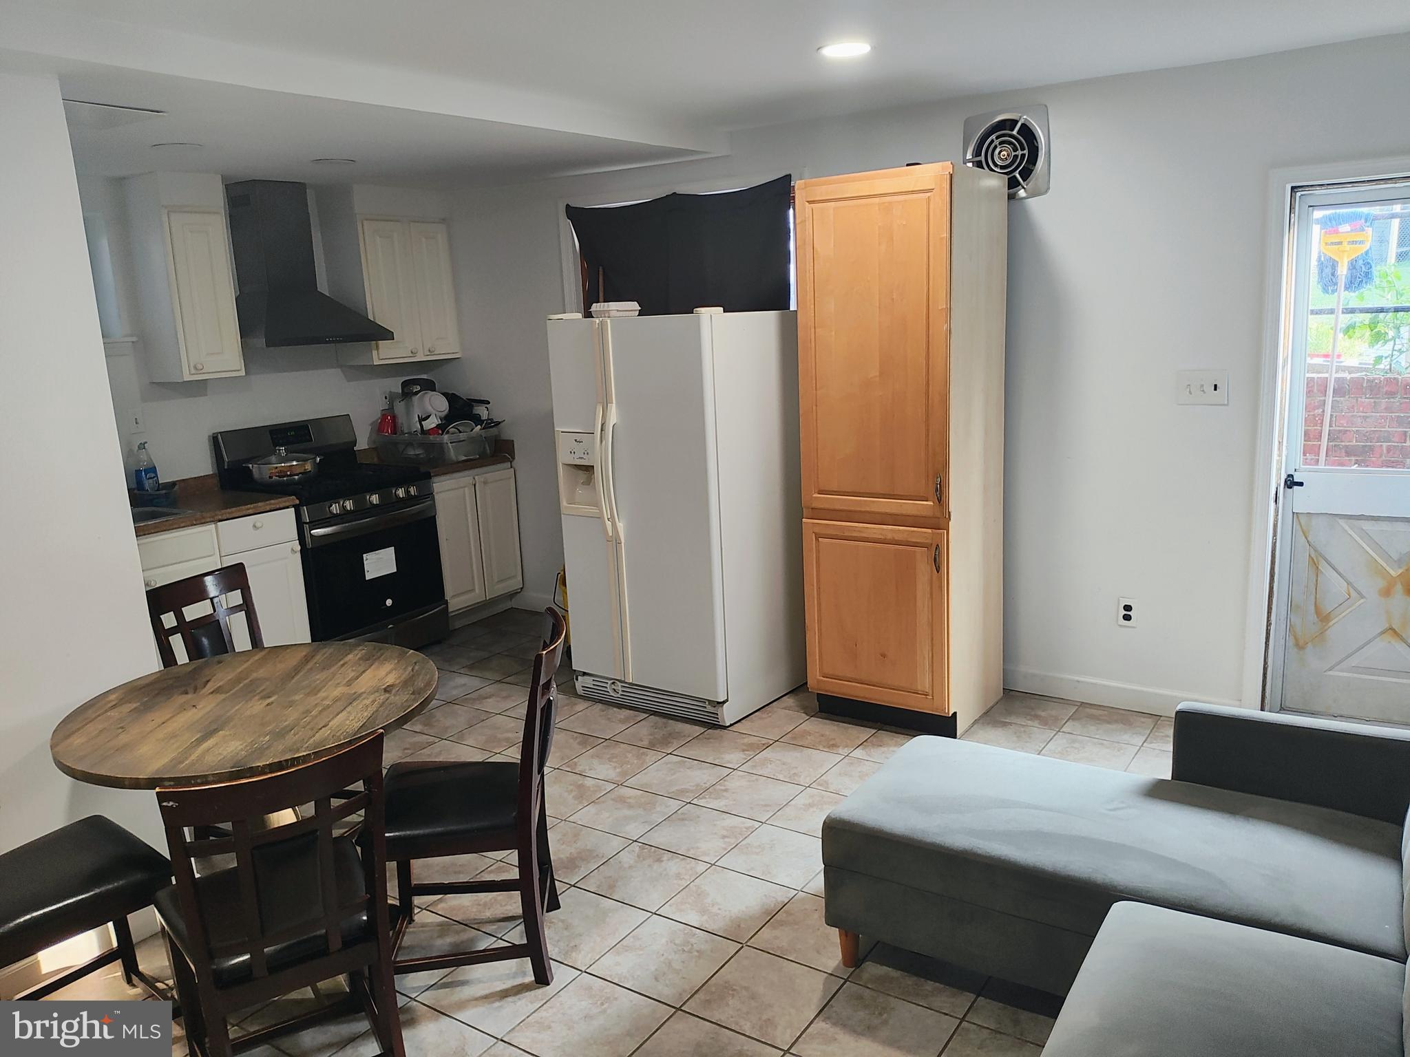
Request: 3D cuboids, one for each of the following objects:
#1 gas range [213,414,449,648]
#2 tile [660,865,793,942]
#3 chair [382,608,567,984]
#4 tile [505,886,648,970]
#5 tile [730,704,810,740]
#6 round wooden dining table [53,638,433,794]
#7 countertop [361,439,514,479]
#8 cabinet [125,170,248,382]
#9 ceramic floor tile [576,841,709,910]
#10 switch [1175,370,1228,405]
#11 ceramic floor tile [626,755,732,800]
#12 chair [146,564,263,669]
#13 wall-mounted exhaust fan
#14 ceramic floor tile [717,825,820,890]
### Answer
[{"bbox_3d":[-1.921,0.070,5.363,0.735,1.220,0.760,5,13,35],"label":"gas range"},{"bbox_3d":[0.067,1.074,2.912,0.300,0.010,0.300,5,13,34],"label":"tile"},{"bbox_3d":[-0.594,0.698,2.650,0.535,0.890,0.430,-4,11,-4],"label":"chair"},{"bbox_3d":[-0.361,1.135,2.893,0.302,0.012,0.302,5,14,33],"label":"tile"},{"bbox_3d":[0.244,0.809,4.239,0.300,0.010,0.300,5,13,34],"label":"tile"},{"bbox_3d":[-1.141,0.811,2.713,0.915,0.764,0.915,-2,12,1],"label":"round wooden dining table"},{"bbox_3d":[-1.562,-0.400,5.811,0.677,0.142,0.668,5,14,33],"label":"countertop"},{"bbox_3d":[-2.434,-1.159,4.757,0.317,0.915,0.305,5,13,34],"label":"cabinet"},{"bbox_3d":[-0.183,1.060,3.096,0.303,0.010,0.303,5,13,33],"label":"ceramic floor tile"},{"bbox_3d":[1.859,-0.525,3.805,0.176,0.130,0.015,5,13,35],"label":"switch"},{"bbox_3d":[-0.098,0.934,3.793,0.302,0.012,0.302,5,14,33],"label":"ceramic floor tile"},{"bbox_3d":[-1.430,0.616,3.352,0.530,0.910,0.440,4,13,27],"label":"chair"},{"bbox_3d":[1.194,-1.490,4.047,0.335,0.325,0.060,5,14,33],"label":"wall-mounted exhaust fan"},{"bbox_3d":[0.241,1.039,3.219,0.302,0.012,0.302,5,14,33],"label":"ceramic floor tile"}]

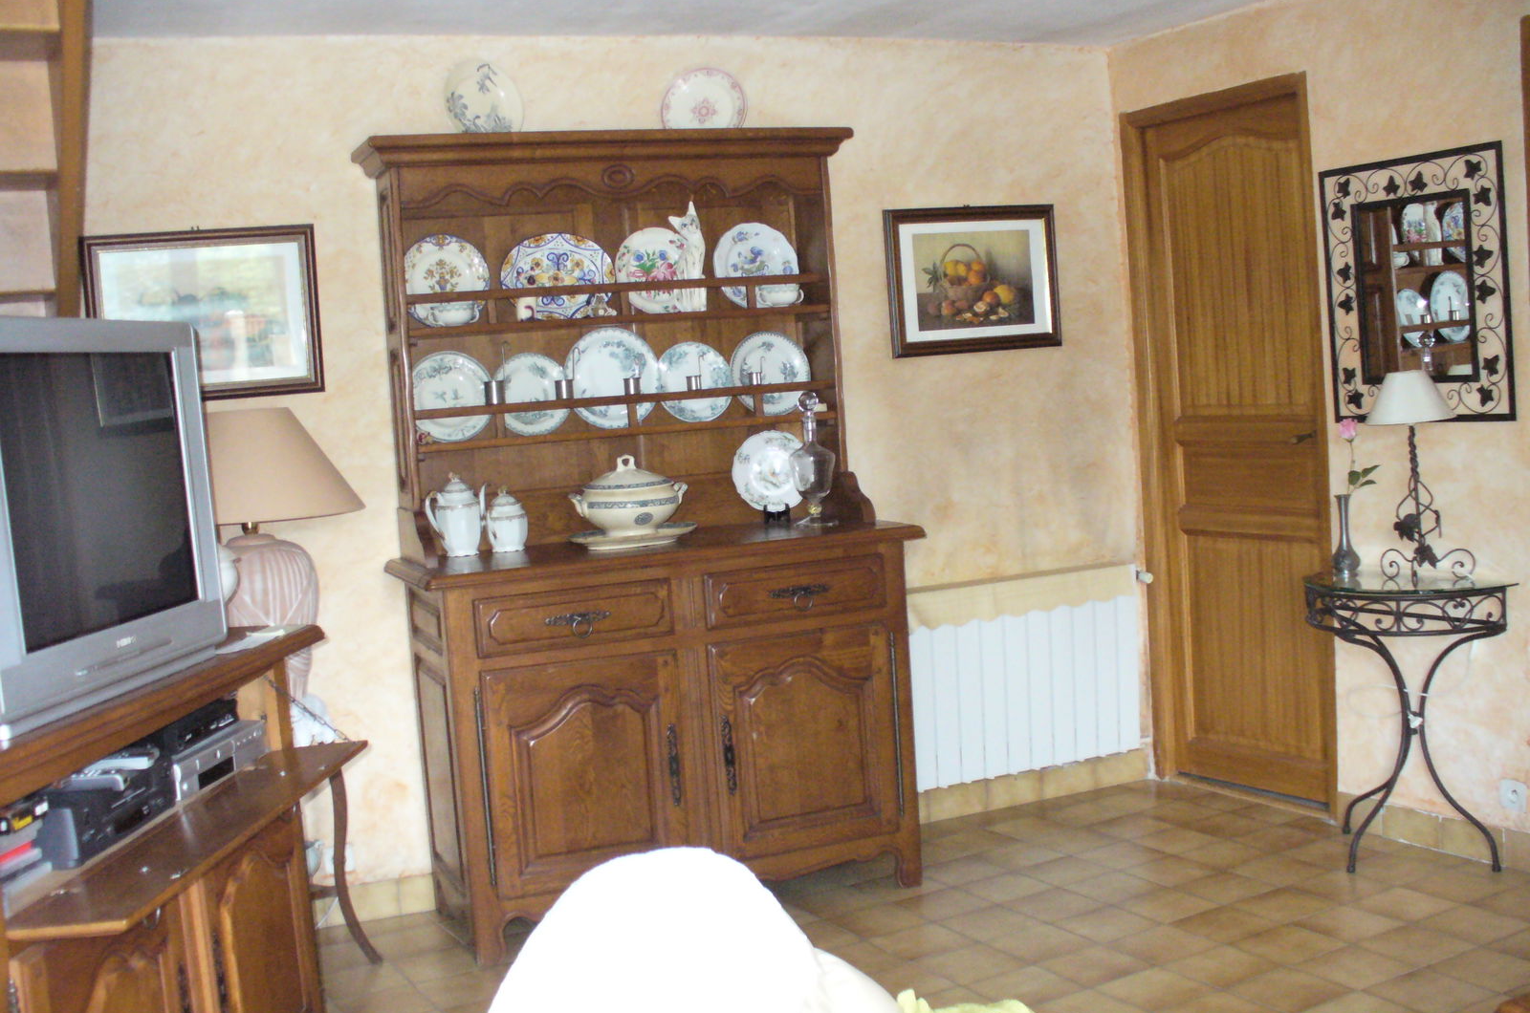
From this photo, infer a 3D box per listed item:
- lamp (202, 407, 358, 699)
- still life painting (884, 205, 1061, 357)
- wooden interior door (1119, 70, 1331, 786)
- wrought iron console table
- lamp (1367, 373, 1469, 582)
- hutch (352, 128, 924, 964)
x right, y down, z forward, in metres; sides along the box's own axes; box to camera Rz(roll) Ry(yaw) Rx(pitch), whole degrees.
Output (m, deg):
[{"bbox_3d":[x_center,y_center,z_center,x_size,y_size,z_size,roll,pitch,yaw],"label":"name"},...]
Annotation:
[{"bbox_3d":[-1.220,0.155,3.908,0.540,0.775,0.540,-6,4,-20],"label":"lamp"},{"bbox_3d":[0.645,-0.681,4.910,0.572,0.434,0.035,-6,4,-20],"label":"still life painting"},{"bbox_3d":[1.381,-0.159,4.815,0.080,2.120,0.780,-6,4,-28],"label":"wooden interior door"},{"bbox_3d":[1.565,0.554,4.147,0.330,0.740,0.620,-6,4,-28],"label":"wrought iron console table"},{"bbox_3d":[1.599,-0.069,4.060,0.240,0.530,0.250,-6,4,-28],"label":"lamp"},{"bbox_3d":[-0.296,0.044,4.281,1.300,2.035,0.557,-6,4,-20],"label":"hutch"}]

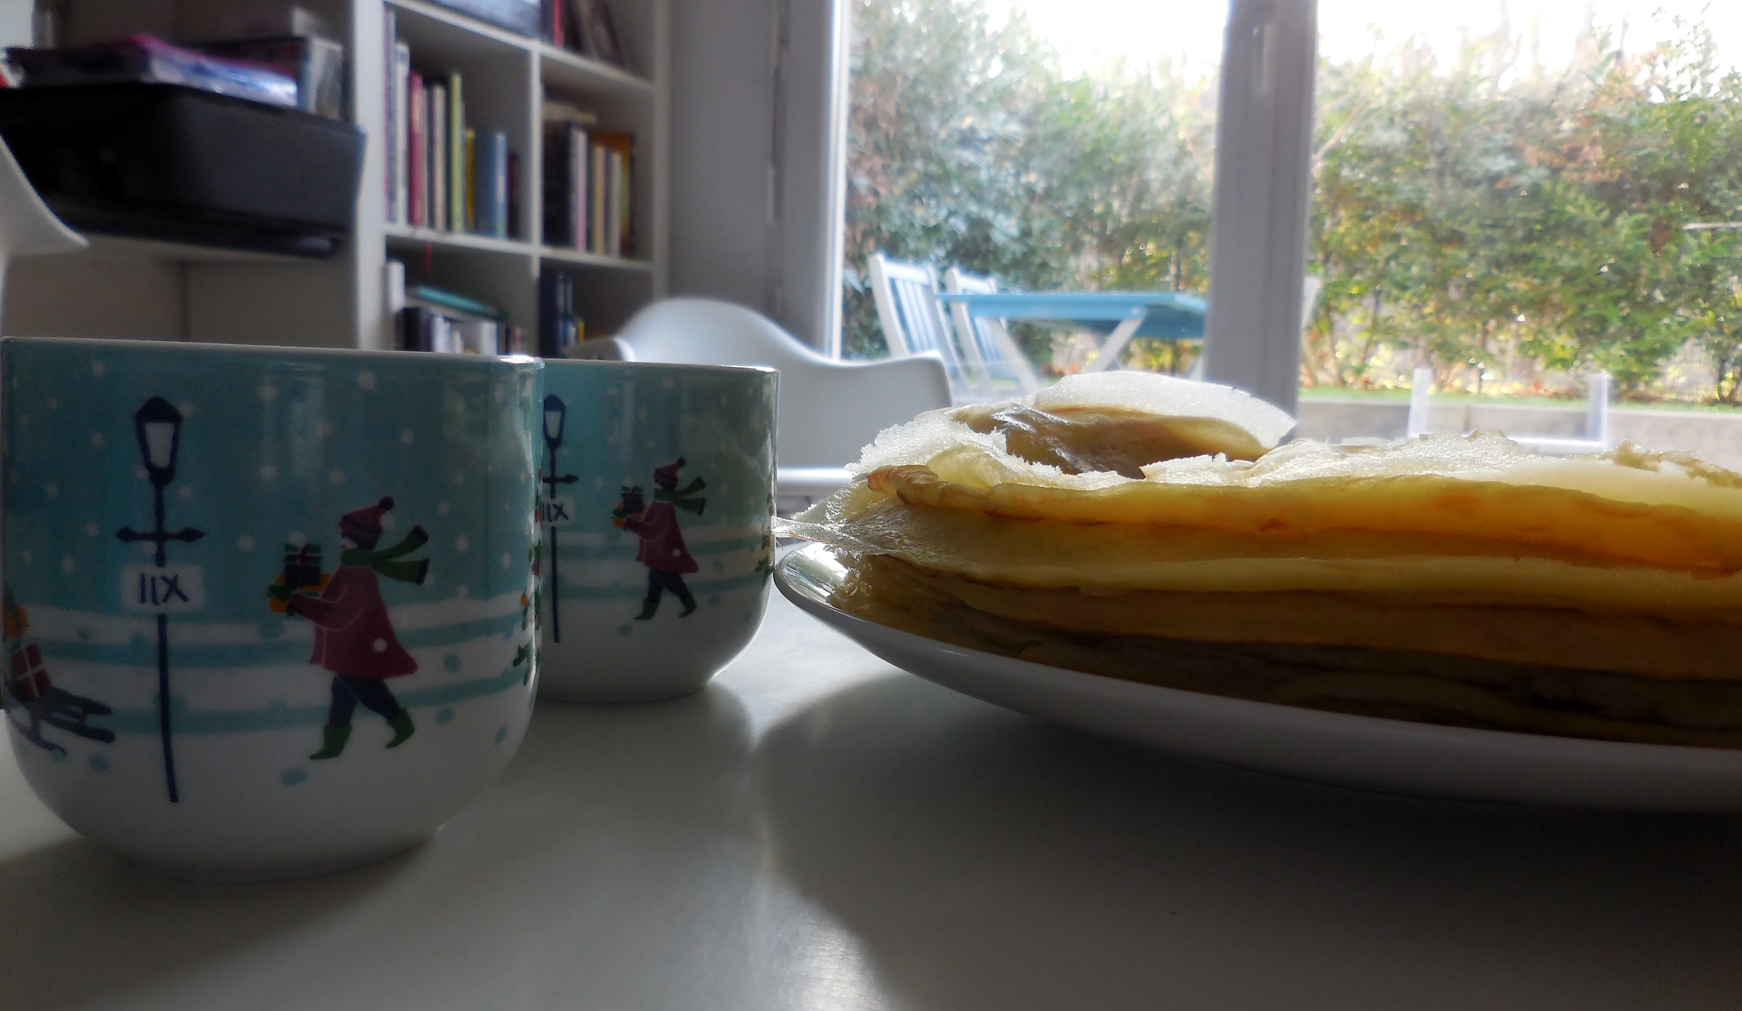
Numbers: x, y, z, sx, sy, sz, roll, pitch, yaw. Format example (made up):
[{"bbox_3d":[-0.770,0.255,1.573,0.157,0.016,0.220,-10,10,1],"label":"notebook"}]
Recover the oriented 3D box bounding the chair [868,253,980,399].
[{"bbox_3d":[0.325,-0.403,4.364,0.540,0.890,0.450,5,6,29],"label":"chair"}]

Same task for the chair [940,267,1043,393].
[{"bbox_3d":[0.612,-0.445,4.884,0.540,0.890,0.450,5,6,29],"label":"chair"}]

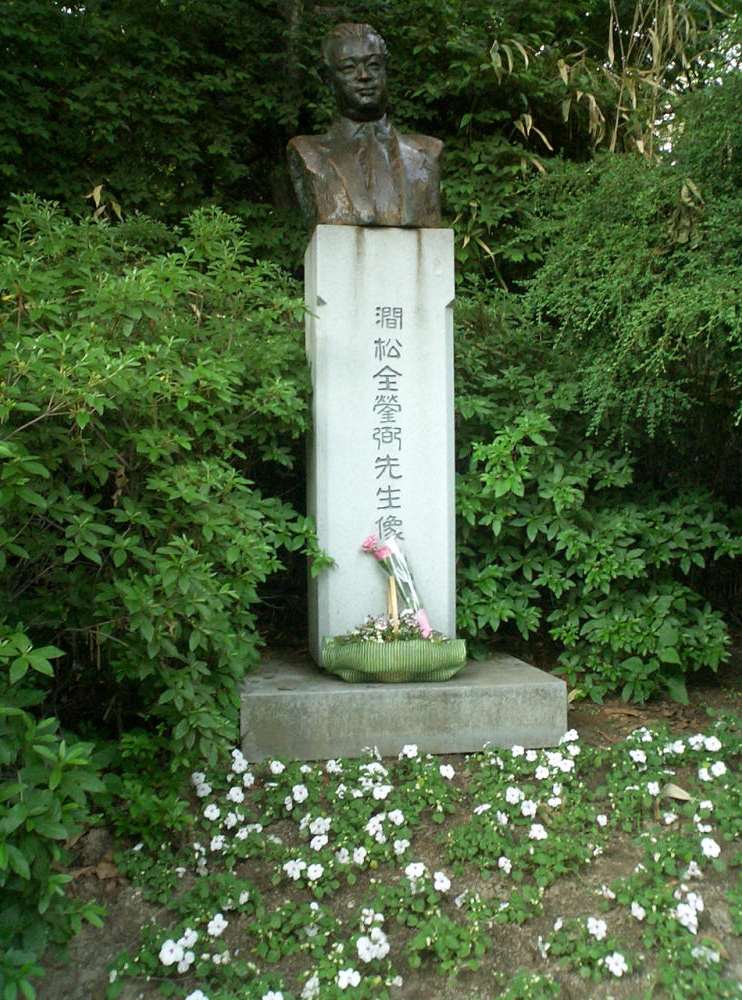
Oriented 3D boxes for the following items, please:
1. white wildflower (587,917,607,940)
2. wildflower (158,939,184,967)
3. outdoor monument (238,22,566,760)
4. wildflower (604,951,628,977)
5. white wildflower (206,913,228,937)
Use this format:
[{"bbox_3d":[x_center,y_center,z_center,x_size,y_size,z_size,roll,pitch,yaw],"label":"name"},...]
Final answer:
[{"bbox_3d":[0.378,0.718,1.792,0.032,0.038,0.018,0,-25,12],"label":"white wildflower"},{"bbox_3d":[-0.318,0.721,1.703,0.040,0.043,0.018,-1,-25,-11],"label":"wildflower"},{"bbox_3d":[0.020,-0.423,3.390,0.930,2.271,0.832,-1,0,-11],"label":"outdoor monument"},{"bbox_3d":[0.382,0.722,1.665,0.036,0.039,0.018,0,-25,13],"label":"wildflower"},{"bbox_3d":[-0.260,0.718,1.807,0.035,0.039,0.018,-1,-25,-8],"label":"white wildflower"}]

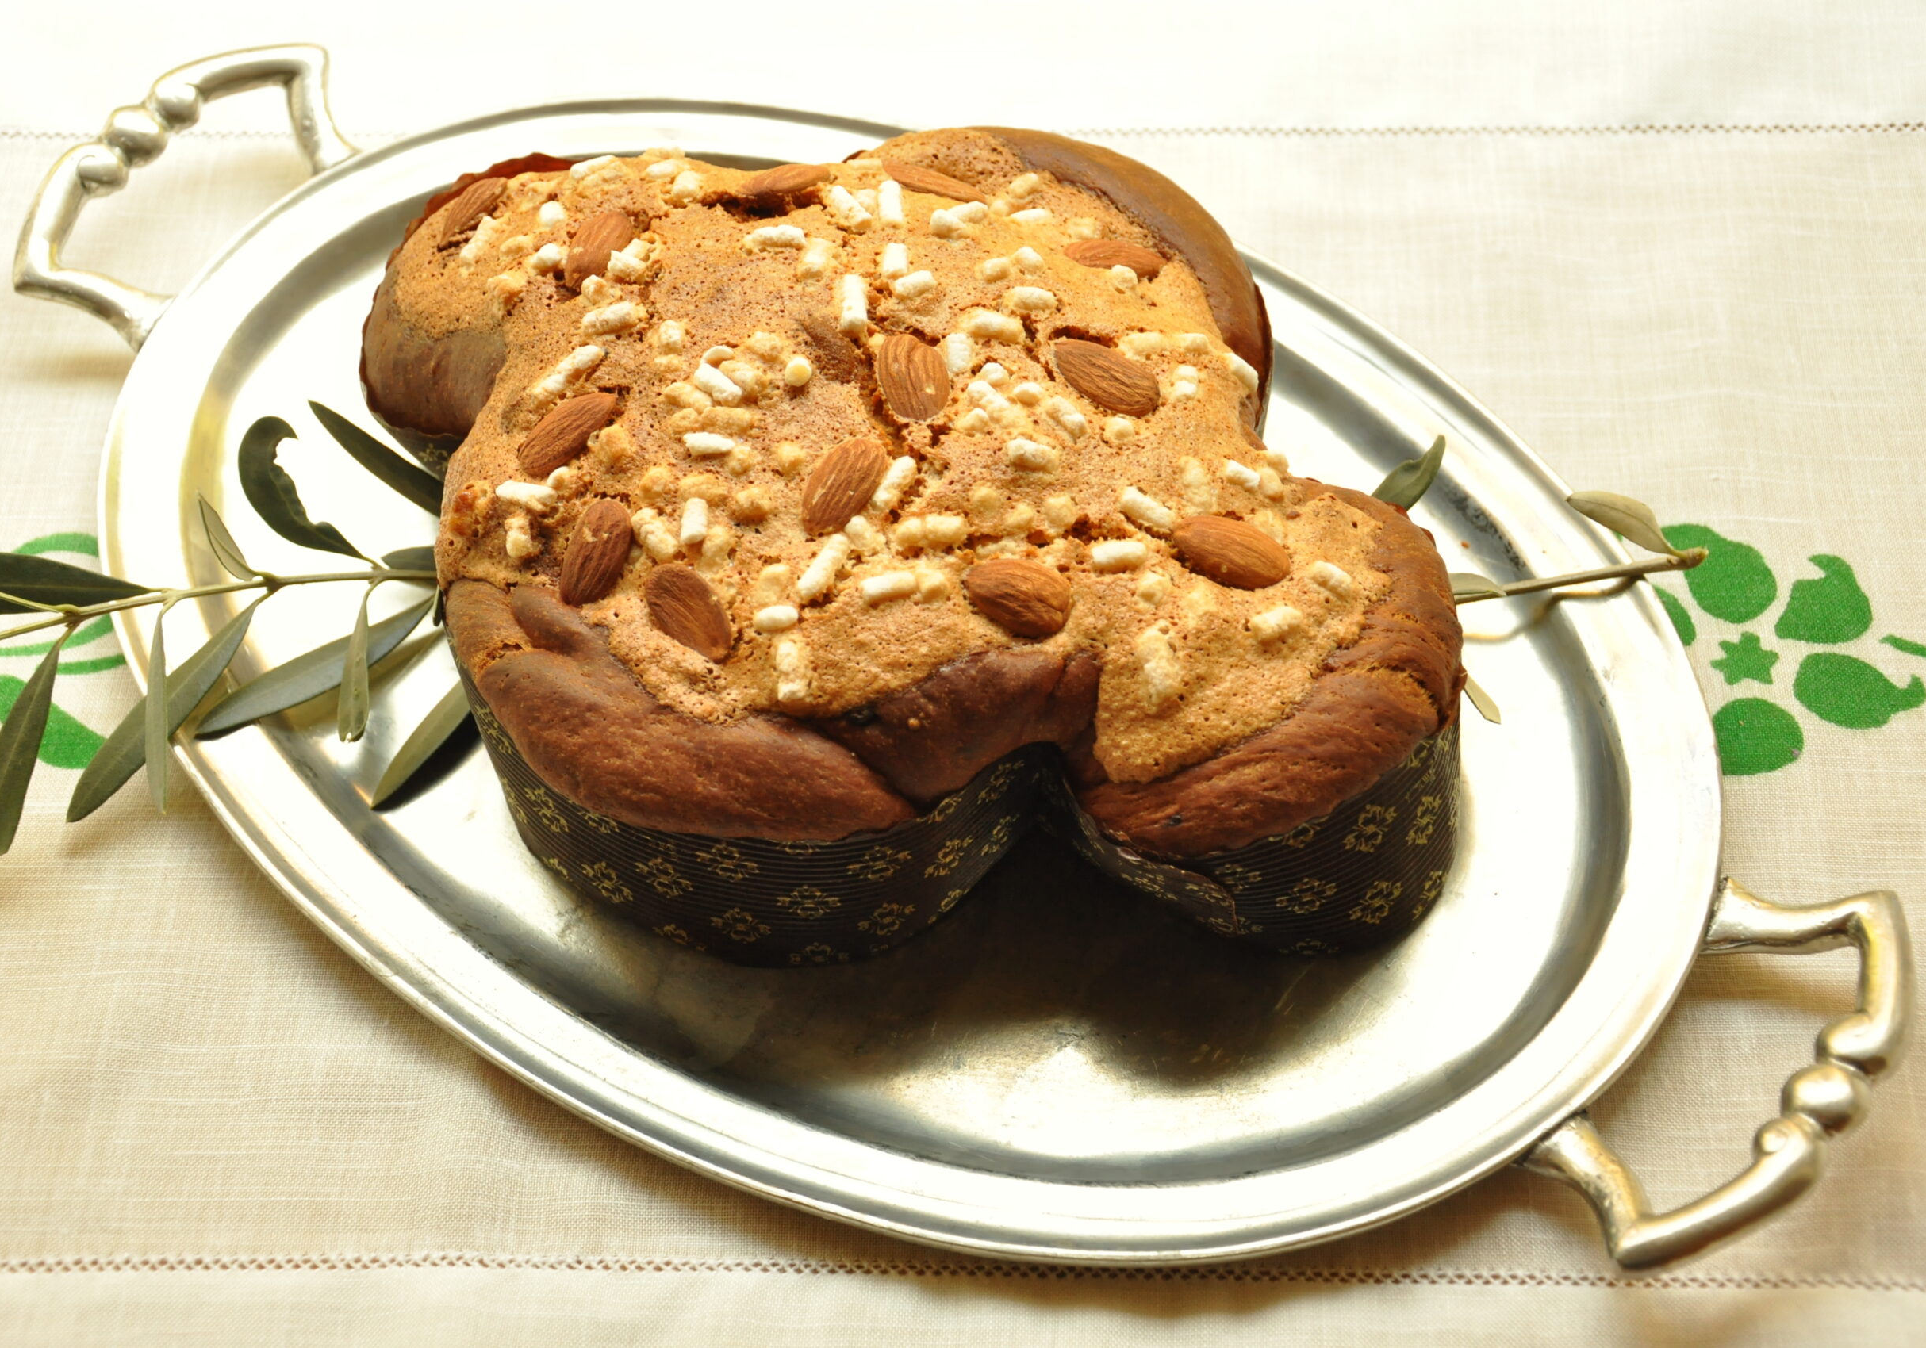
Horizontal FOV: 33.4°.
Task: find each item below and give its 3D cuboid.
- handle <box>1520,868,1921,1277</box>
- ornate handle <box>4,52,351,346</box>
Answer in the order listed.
[{"bbox_3d":[0.141,0.073,0.591,0.050,0.021,0.097,30,59,22],"label":"handle"},{"bbox_3d":[-0.192,-0.121,0.792,0.052,0.022,0.106,30,60,23],"label":"ornate handle"}]

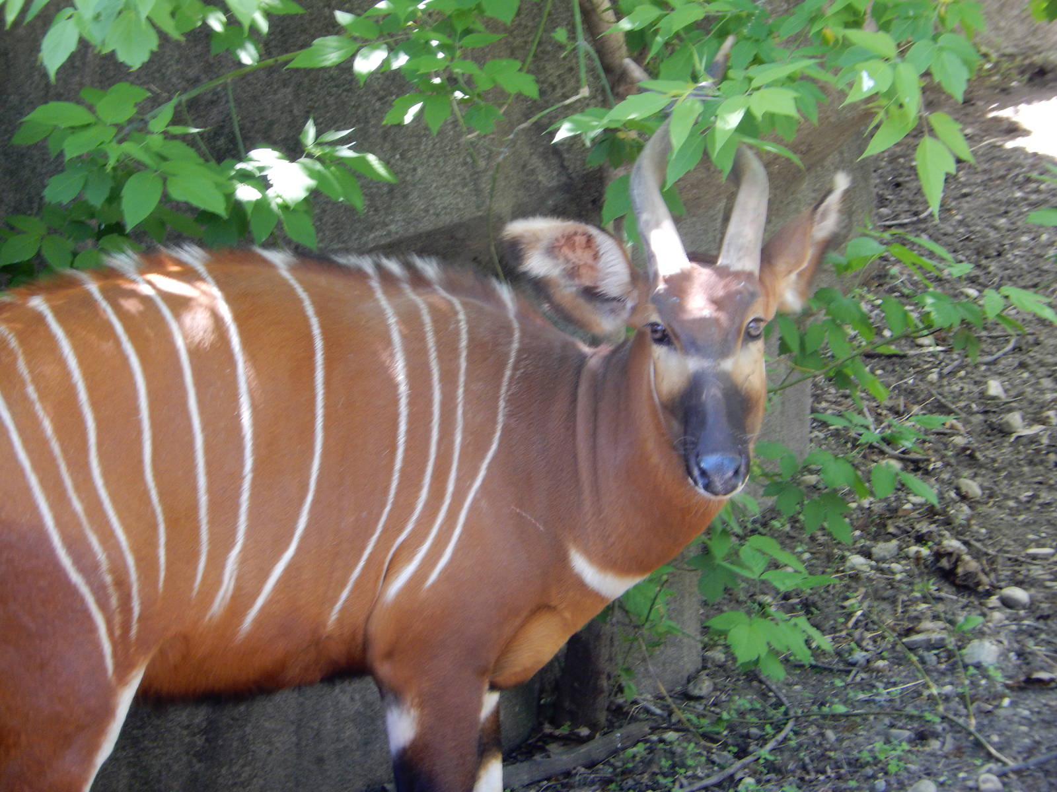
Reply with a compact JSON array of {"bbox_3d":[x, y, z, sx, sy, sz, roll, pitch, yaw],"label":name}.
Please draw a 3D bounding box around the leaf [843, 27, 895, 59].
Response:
[{"bbox_3d":[0.489,-0.506,11.700,0.088,0.016,0.042,27,50,-5],"label":"leaf"}]

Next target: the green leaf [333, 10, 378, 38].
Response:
[{"bbox_3d":[-0.249,-0.538,11.800,0.065,0.041,0.030,0,9,0],"label":"green leaf"}]

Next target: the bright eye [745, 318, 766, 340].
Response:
[{"bbox_3d":[0.317,-0.093,11.400,0.030,0.031,0.025,-5,10,-30],"label":"bright eye"}]

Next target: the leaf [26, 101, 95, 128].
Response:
[{"bbox_3d":[-0.701,-0.422,12.200,0.109,0.016,0.051,-1,45,-5],"label":"leaf"}]

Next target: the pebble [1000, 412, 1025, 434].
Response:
[{"bbox_3d":[0.854,0.047,14.400,0.044,0.033,0.040,0,11,0],"label":"pebble"}]

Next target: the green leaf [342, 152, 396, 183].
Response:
[{"bbox_3d":[-0.238,-0.342,12.200,0.094,0.022,0.040,27,51,17],"label":"green leaf"}]

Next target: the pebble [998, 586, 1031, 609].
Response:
[{"bbox_3d":[0.817,0.339,13.700,0.052,0.035,0.046,0,11,0],"label":"pebble"}]

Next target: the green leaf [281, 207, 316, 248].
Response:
[{"bbox_3d":[-0.353,-0.258,12.500,0.047,0.082,0.014,-35,-19,-14],"label":"green leaf"}]

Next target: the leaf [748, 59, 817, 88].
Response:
[{"bbox_3d":[0.371,-0.471,11.900,0.111,0.022,0.043,-22,24,12],"label":"leaf"}]

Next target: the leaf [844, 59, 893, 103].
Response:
[{"bbox_3d":[0.500,-0.463,12.000,0.099,0.014,0.050,-41,68,-21],"label":"leaf"}]

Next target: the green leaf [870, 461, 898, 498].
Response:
[{"bbox_3d":[0.541,0.128,12.400,0.040,0.063,0.015,8,-24,5],"label":"green leaf"}]

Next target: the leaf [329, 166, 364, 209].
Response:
[{"bbox_3d":[-0.266,-0.304,11.900,0.051,0.063,0.030,0,9,0],"label":"leaf"}]

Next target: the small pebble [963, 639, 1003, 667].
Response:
[{"bbox_3d":[0.696,0.394,12.500,0.062,0.043,0.050,0,9,0],"label":"small pebble"}]

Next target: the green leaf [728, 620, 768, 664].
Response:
[{"bbox_3d":[0.339,0.380,12.600,0.062,0.081,0.016,6,-31,10],"label":"green leaf"}]

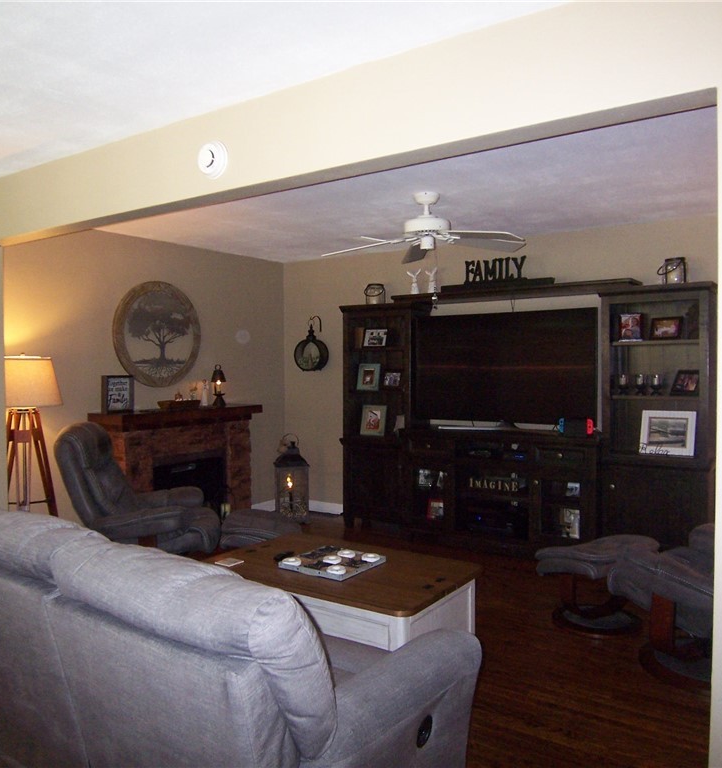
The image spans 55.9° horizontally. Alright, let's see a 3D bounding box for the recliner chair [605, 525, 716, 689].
[{"bbox_3d":[1.659,0.816,3.216,0.790,1.000,0.870,-1,2,-30],"label":"recliner chair"}]

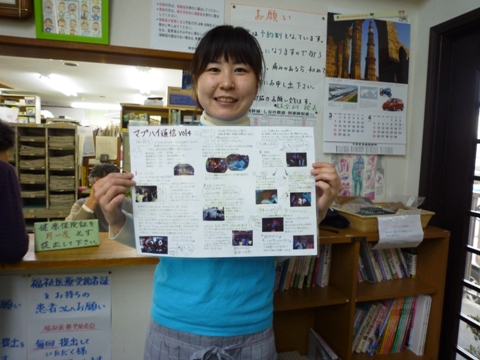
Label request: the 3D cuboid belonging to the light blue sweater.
[{"bbox_3d":[-0.050,0.110,0.935,0.470,0.580,0.270,2,4,2],"label":"light blue sweater"}]

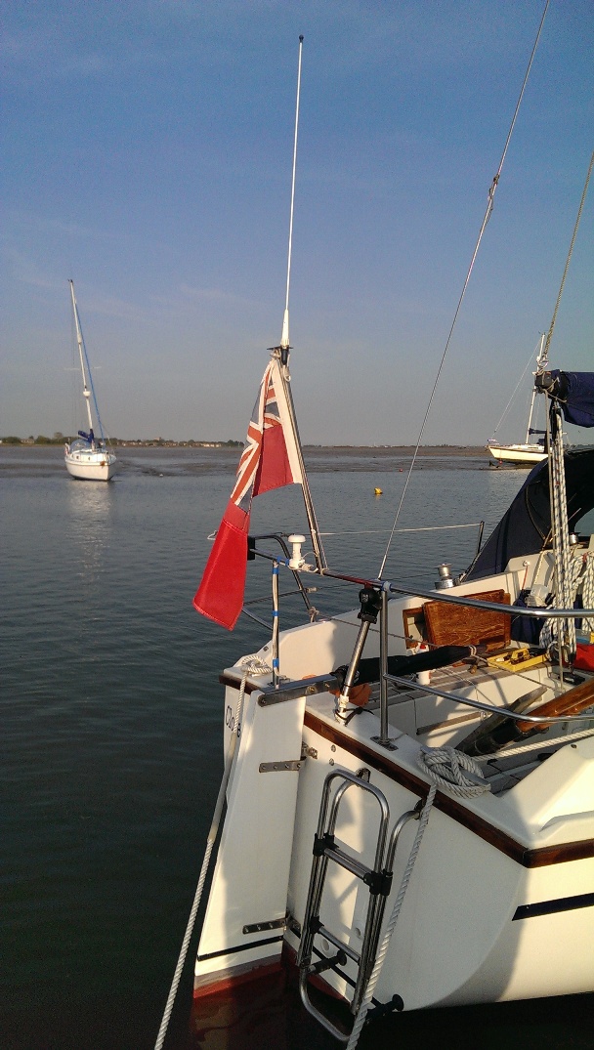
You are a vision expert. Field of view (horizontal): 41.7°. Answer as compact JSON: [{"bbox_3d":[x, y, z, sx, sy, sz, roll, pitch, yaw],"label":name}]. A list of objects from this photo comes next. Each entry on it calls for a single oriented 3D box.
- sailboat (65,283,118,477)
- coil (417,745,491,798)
[{"bbox_3d":[-13.289,-8.694,47.790,2.750,11.900,8.500,-8,9,-29],"label":"sailboat"},{"bbox_3d":[0.479,0.750,2.388,0.160,0.075,0.240,-4,7,-34],"label":"coil"}]

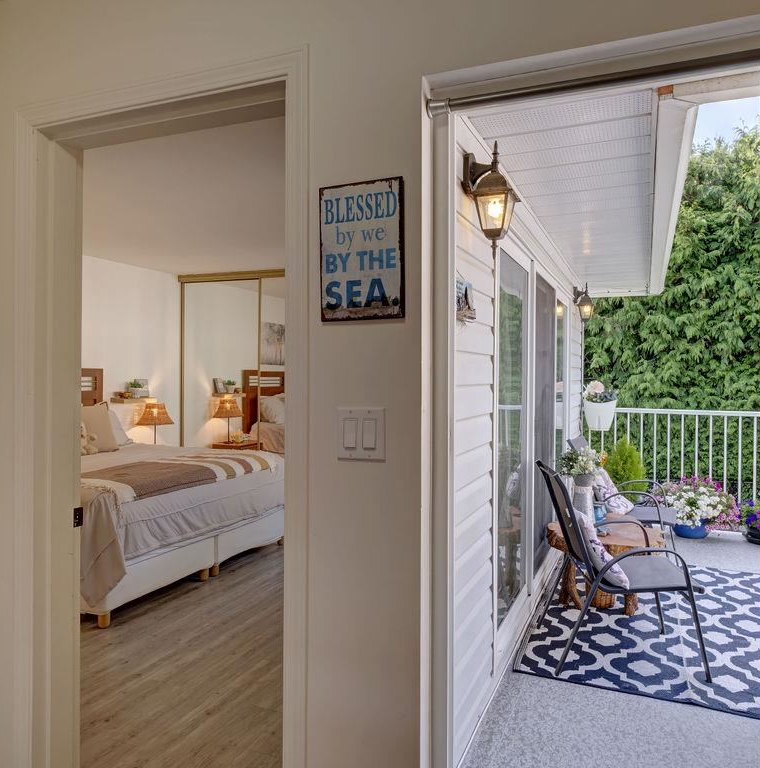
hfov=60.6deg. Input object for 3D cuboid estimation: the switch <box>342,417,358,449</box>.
[{"bbox_3d":[-0.065,0.111,1.453,0.035,0.068,0.010,0,0,22],"label":"switch"}]

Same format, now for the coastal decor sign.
[{"bbox_3d":[-0.039,-0.293,1.444,0.199,0.304,0.014,-1,-1,22],"label":"coastal decor sign"}]

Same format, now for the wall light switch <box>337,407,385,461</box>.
[{"bbox_3d":[-0.041,0.111,1.445,0.115,0.115,0.010,0,0,22],"label":"wall light switch"}]

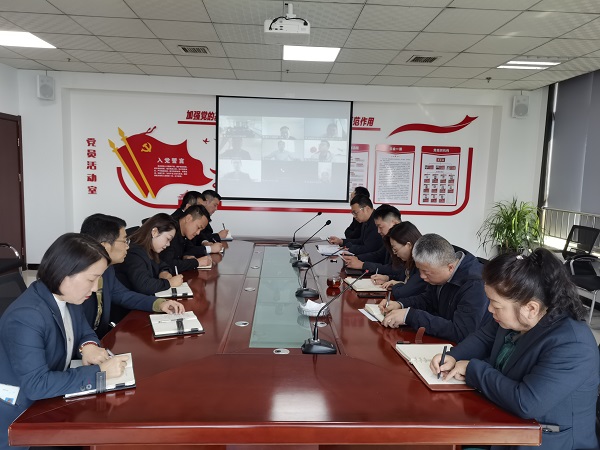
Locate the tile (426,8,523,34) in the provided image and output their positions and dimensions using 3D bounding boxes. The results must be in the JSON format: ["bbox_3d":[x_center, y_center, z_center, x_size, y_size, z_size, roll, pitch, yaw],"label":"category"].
[{"bbox_3d":[1.374,-1.645,3.786,0.600,0.020,0.600,1,6,-3],"label":"tile"}]

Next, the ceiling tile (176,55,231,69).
[{"bbox_3d":[-1.116,-1.910,5.467,0.600,0.015,0.600,2,6,-3],"label":"ceiling tile"}]

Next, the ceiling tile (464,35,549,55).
[{"bbox_3d":[1.936,-1.693,4.410,0.600,0.020,0.600,1,6,-3],"label":"ceiling tile"}]

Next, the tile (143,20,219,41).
[{"bbox_3d":[-1.052,-1.772,4.253,0.600,0.020,0.600,1,6,-3],"label":"tile"}]

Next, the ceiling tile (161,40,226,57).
[{"bbox_3d":[-1.089,-1.845,4.871,0.600,0.015,0.600,2,6,-3],"label":"ceiling tile"}]

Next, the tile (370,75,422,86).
[{"bbox_3d":[1.253,-1.909,6.186,0.600,0.020,0.636,1,6,-3],"label":"tile"}]

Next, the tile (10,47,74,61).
[{"bbox_3d":[-2.909,-1.950,5.349,0.600,0.020,0.600,1,6,-3],"label":"tile"}]

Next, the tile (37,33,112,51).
[{"bbox_3d":[-2.280,-1.869,4.785,0.600,0.020,0.600,1,6,-3],"label":"tile"}]

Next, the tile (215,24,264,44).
[{"bbox_3d":[-0.453,-1.757,4.285,0.600,0.020,0.600,1,6,-3],"label":"tile"}]

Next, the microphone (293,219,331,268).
[{"bbox_3d":[0.086,0.135,3.494,0.278,0.365,0.110,1,6,-3],"label":"microphone"}]

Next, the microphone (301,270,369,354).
[{"bbox_3d":[0.149,0.340,1.902,0.280,0.335,0.120,2,6,-3],"label":"microphone"}]

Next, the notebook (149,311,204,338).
[{"bbox_3d":[-0.555,0.439,2.098,0.200,0.020,0.287,-1,7,-22],"label":"notebook"}]

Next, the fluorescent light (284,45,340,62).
[{"bbox_3d":[0.110,-1.808,4.911,0.600,0.040,0.600,1,6,-3],"label":"fluorescent light"}]

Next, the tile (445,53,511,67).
[{"bbox_3d":[1.906,-1.758,5.005,0.600,0.020,0.600,1,6,-3],"label":"tile"}]

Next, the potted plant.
[{"bbox_3d":[2.727,0.231,6.075,0.830,1.220,0.820,2,6,-3],"label":"potted plant"}]

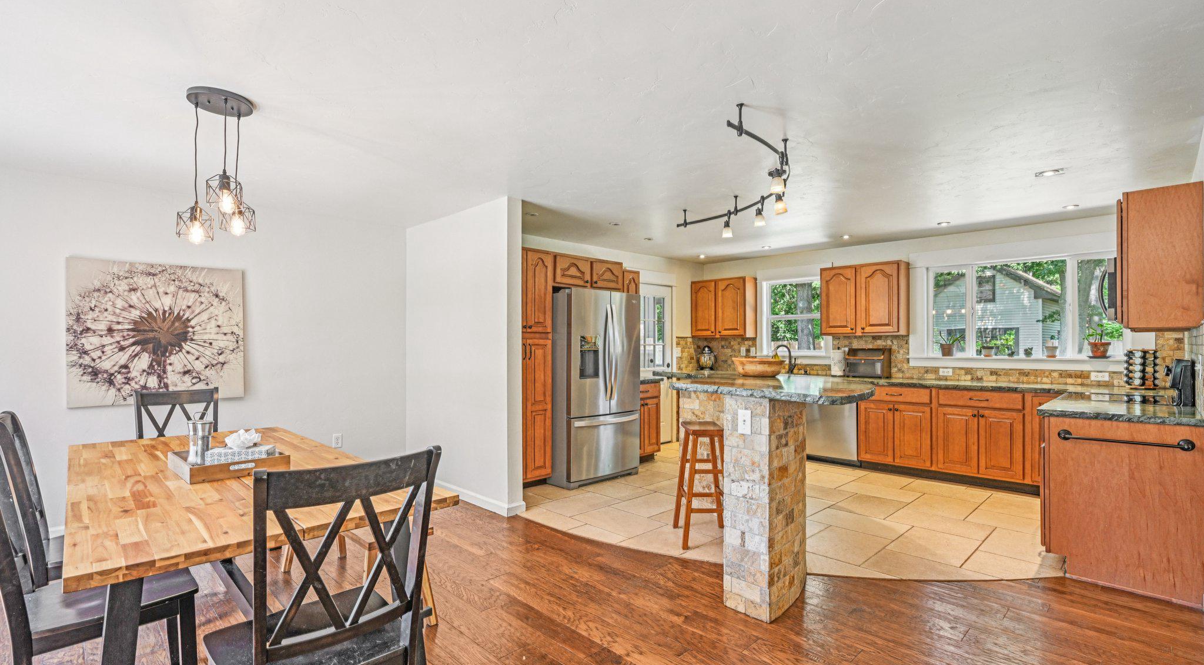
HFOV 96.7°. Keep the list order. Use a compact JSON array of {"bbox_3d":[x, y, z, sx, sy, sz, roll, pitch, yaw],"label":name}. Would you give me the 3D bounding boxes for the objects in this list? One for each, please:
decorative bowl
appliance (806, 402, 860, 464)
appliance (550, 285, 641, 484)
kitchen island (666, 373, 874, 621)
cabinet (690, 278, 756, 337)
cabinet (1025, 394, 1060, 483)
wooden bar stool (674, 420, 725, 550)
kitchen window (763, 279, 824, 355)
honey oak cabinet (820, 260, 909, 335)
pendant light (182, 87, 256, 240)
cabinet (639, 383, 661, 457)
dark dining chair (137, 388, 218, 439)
[{"bbox_3d":[1.020,0.223,3.456,0.340,0.110,0.340,0,-1,0],"label":"decorative bowl"},{"bbox_3d":[2.659,0.968,5.940,0.610,0.865,0.600,1,-1,-44],"label":"appliance"},{"bbox_3d":[-0.225,0.515,5.324,0.920,1.780,0.869,1,-1,-44],"label":"appliance"},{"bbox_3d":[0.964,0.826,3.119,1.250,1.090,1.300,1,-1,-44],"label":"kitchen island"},{"bbox_3d":[1.638,-0.323,7.209,0.315,0.762,0.834,1,-1,-44],"label":"cabinet"},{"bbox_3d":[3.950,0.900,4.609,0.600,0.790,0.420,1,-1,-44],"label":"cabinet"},{"bbox_3d":[0.680,0.997,3.570,0.360,0.745,0.430,0,-1,0],"label":"wooden bar stool"},{"bbox_3d":[2.393,-0.188,6.680,0.090,0.930,0.810,1,-1,-44],"label":"kitchen window"},{"bbox_3d":[2.896,-0.347,5.919,0.315,0.767,0.829,1,-1,-44],"label":"honey oak cabinet"},{"bbox_3d":[-1.672,-0.710,2.355,0.300,0.655,0.300,1,-1,-44],"label":"pendant light"},{"bbox_3d":[0.215,0.974,5.927,0.560,0.880,0.649,1,-1,-44],"label":"cabinet"},{"bbox_3d":[-2.515,0.860,3.202,0.470,1.005,0.550,1,-1,-37],"label":"dark dining chair"}]

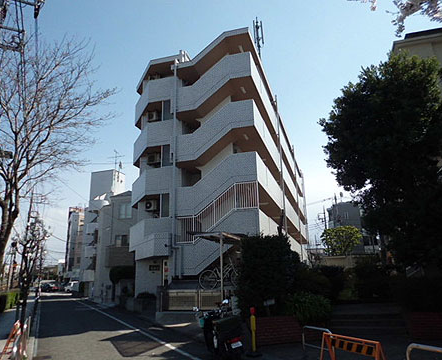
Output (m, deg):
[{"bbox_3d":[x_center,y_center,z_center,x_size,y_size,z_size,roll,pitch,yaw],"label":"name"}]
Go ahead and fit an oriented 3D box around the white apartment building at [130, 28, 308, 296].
[{"bbox_3d":[1.832,2.603,31.325,8.900,13.800,28.500,-6,-16,16],"label":"white apartment building"}]

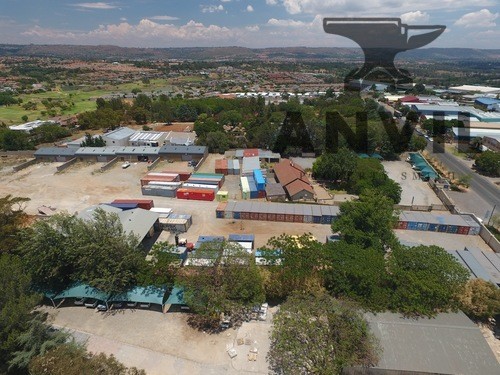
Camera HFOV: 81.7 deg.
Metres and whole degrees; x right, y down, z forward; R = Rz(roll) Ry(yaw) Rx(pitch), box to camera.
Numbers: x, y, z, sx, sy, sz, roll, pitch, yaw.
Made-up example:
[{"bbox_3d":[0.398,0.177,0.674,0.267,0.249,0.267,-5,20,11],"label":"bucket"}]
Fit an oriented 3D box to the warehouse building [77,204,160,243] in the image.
[{"bbox_3d":[-36.370,11.920,70.170,22.500,6.300,17.200,3,24,7],"label":"warehouse building"}]

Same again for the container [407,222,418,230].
[{"bbox_3d":[45.404,9.422,82.081,2.440,2.590,6.060,4,26,8],"label":"container"}]

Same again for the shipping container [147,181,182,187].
[{"bbox_3d":[-30.370,-0.380,103.690,12.190,2.590,2.440,3,25,8],"label":"shipping container"}]

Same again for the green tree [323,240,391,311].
[{"bbox_3d":[20.740,16.820,55.230,12.600,10.200,12.600,-1,25,0],"label":"green tree"}]

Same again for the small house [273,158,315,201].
[{"bbox_3d":[15.607,-2.544,103.049,9.800,6.000,24.000,-3,26,-6],"label":"small house"}]

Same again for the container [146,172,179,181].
[{"bbox_3d":[-33.000,-3.600,111.000,12.190,2.600,2.440,3,24,8],"label":"container"}]

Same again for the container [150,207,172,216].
[{"bbox_3d":[-25.820,7.800,84.240,6.060,2.590,2.440,0,25,3],"label":"container"}]

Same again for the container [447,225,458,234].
[{"bbox_3d":[55.746,9.997,80.811,2.440,2.600,6.060,4,25,9],"label":"container"}]

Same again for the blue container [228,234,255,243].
[{"bbox_3d":[-2.160,13.460,71.720,6.060,2.590,2.440,0,25,3],"label":"blue container"}]

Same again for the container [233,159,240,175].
[{"bbox_3d":[-5.700,-8.500,121.800,2.440,2.550,12.190,-2,24,-3],"label":"container"}]

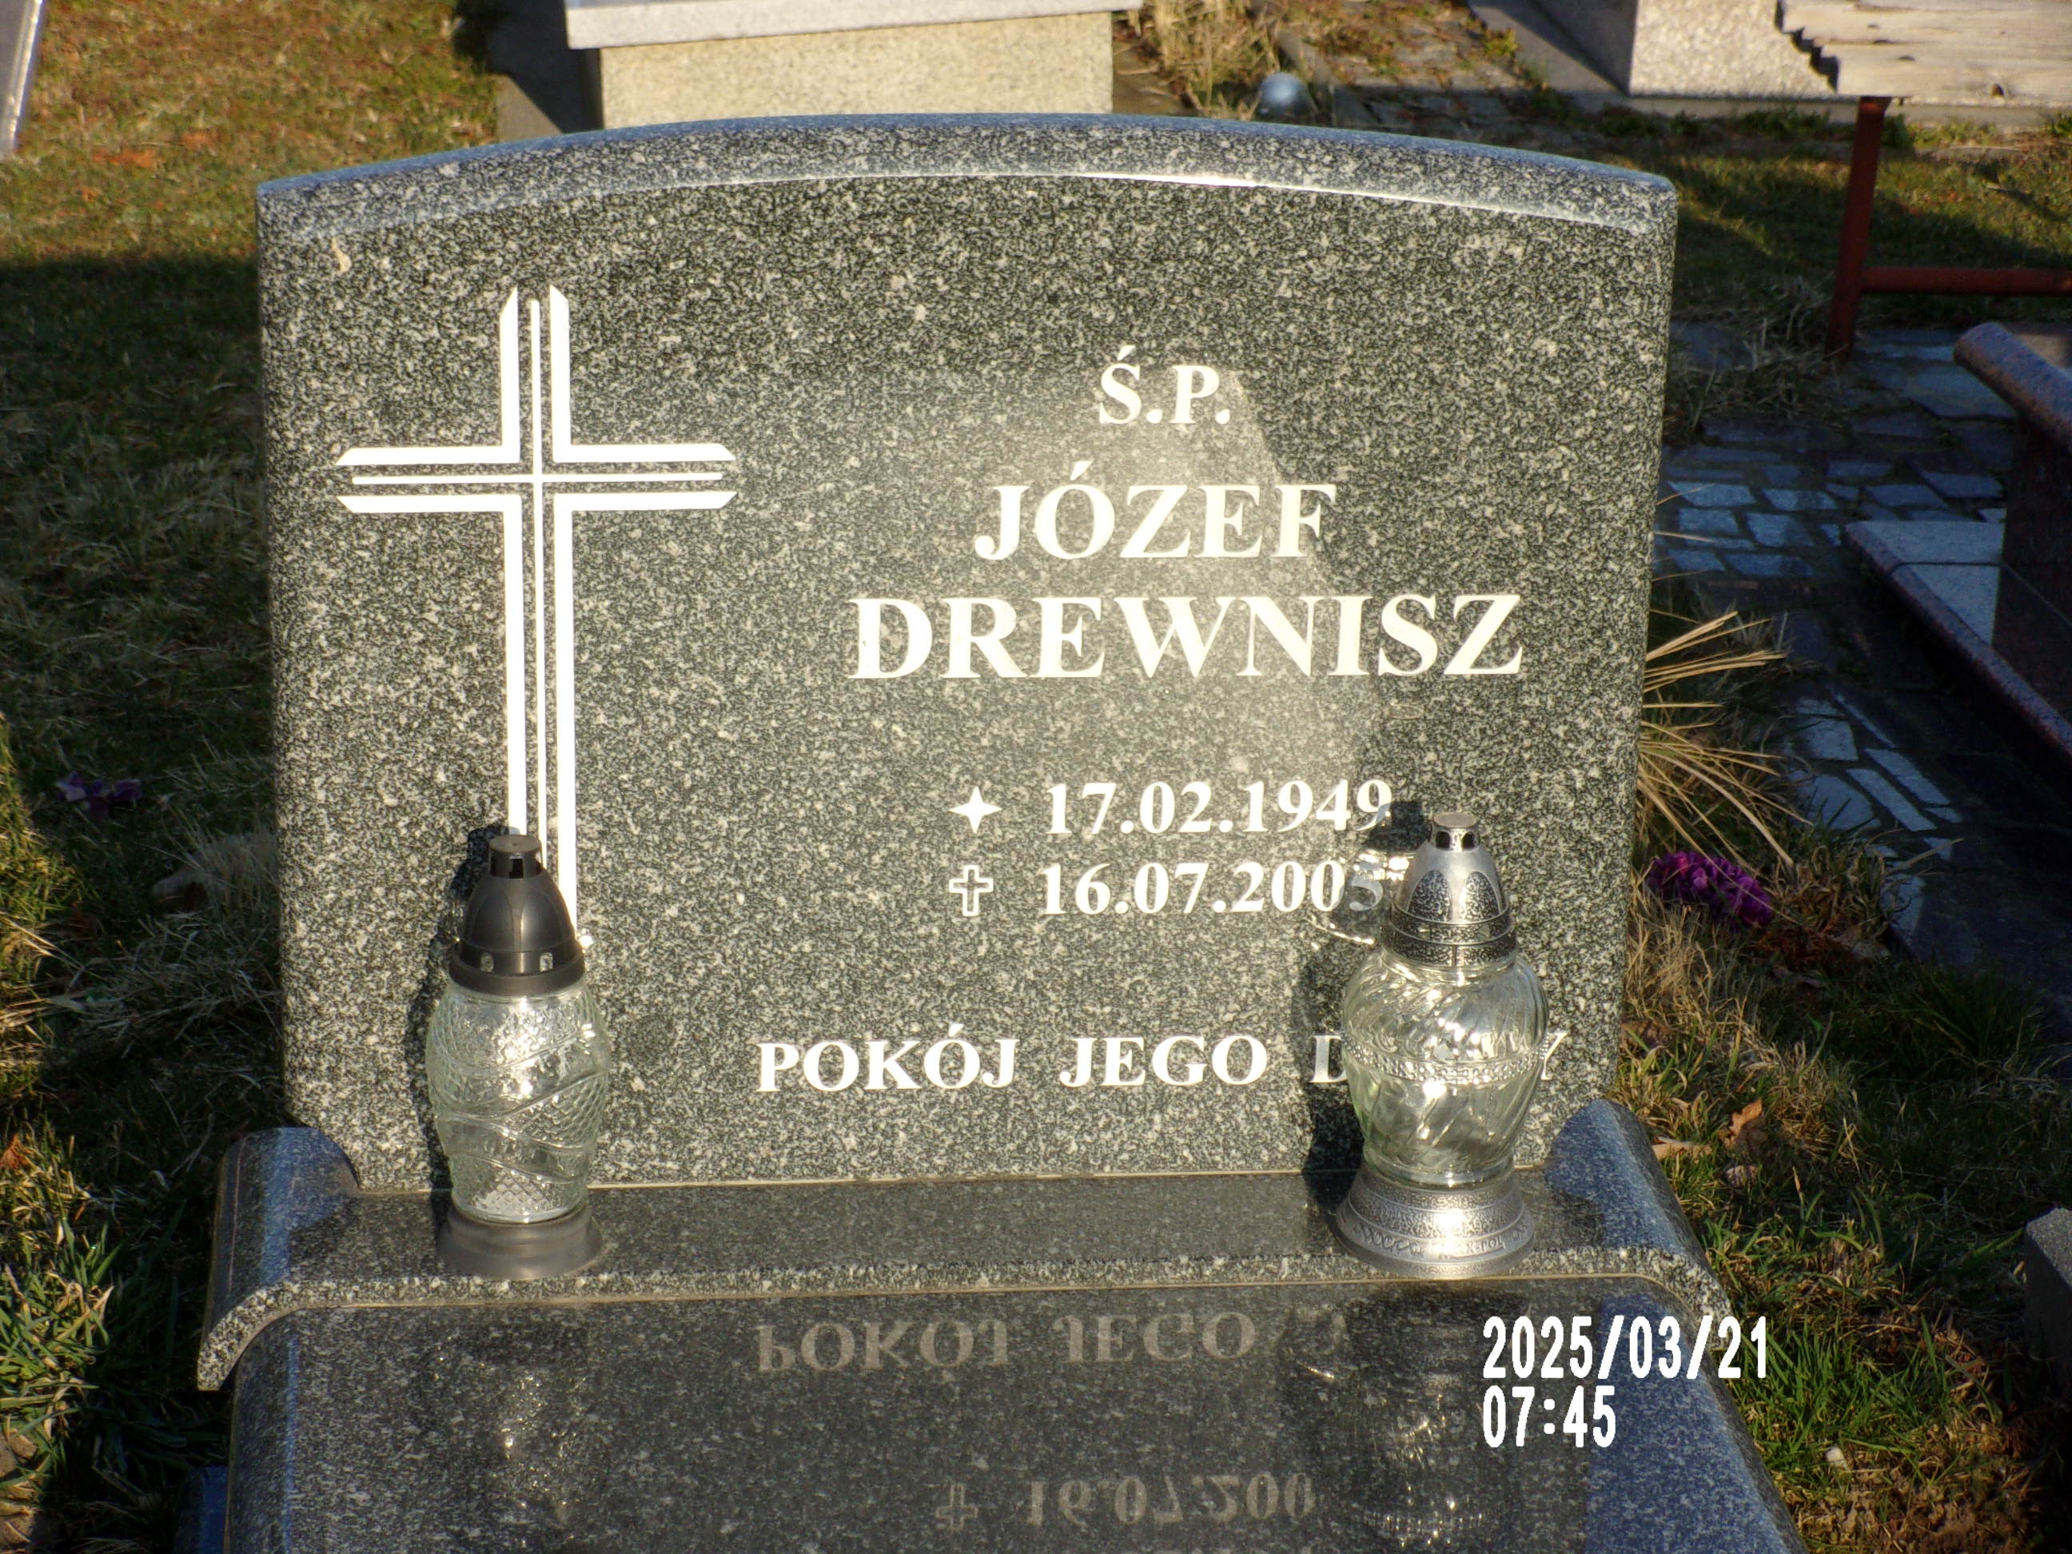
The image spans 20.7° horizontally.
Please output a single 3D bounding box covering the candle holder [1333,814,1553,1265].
[{"bbox_3d":[0.229,0.141,3.165,0.114,0.250,0.114,1,21,0],"label":"candle holder"}]

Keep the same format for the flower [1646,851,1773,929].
[{"bbox_3d":[0.488,0.082,4.120,0.093,0.045,0.062,1,21,0],"label":"flower"}]

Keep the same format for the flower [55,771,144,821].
[{"bbox_3d":[-0.705,0.015,4.280,0.066,0.028,0.050,1,21,0],"label":"flower"}]

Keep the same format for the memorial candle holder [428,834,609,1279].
[{"bbox_3d":[-0.286,0.149,3.137,0.102,0.241,0.102,1,21,0],"label":"memorial candle holder"}]

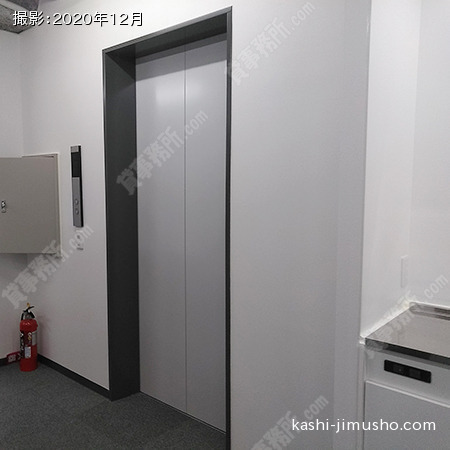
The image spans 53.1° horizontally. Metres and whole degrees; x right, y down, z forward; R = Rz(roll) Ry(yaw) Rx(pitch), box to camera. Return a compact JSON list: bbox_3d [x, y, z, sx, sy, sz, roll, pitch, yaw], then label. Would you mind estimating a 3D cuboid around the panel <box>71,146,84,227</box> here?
[{"bbox_3d":[-0.935,-0.241,2.858,0.088,0.506,0.020,4,7,41],"label":"panel"}]

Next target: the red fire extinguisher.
[{"bbox_3d":[-1.413,0.798,3.251,0.137,0.482,0.145,-2,5,-24],"label":"red fire extinguisher"}]

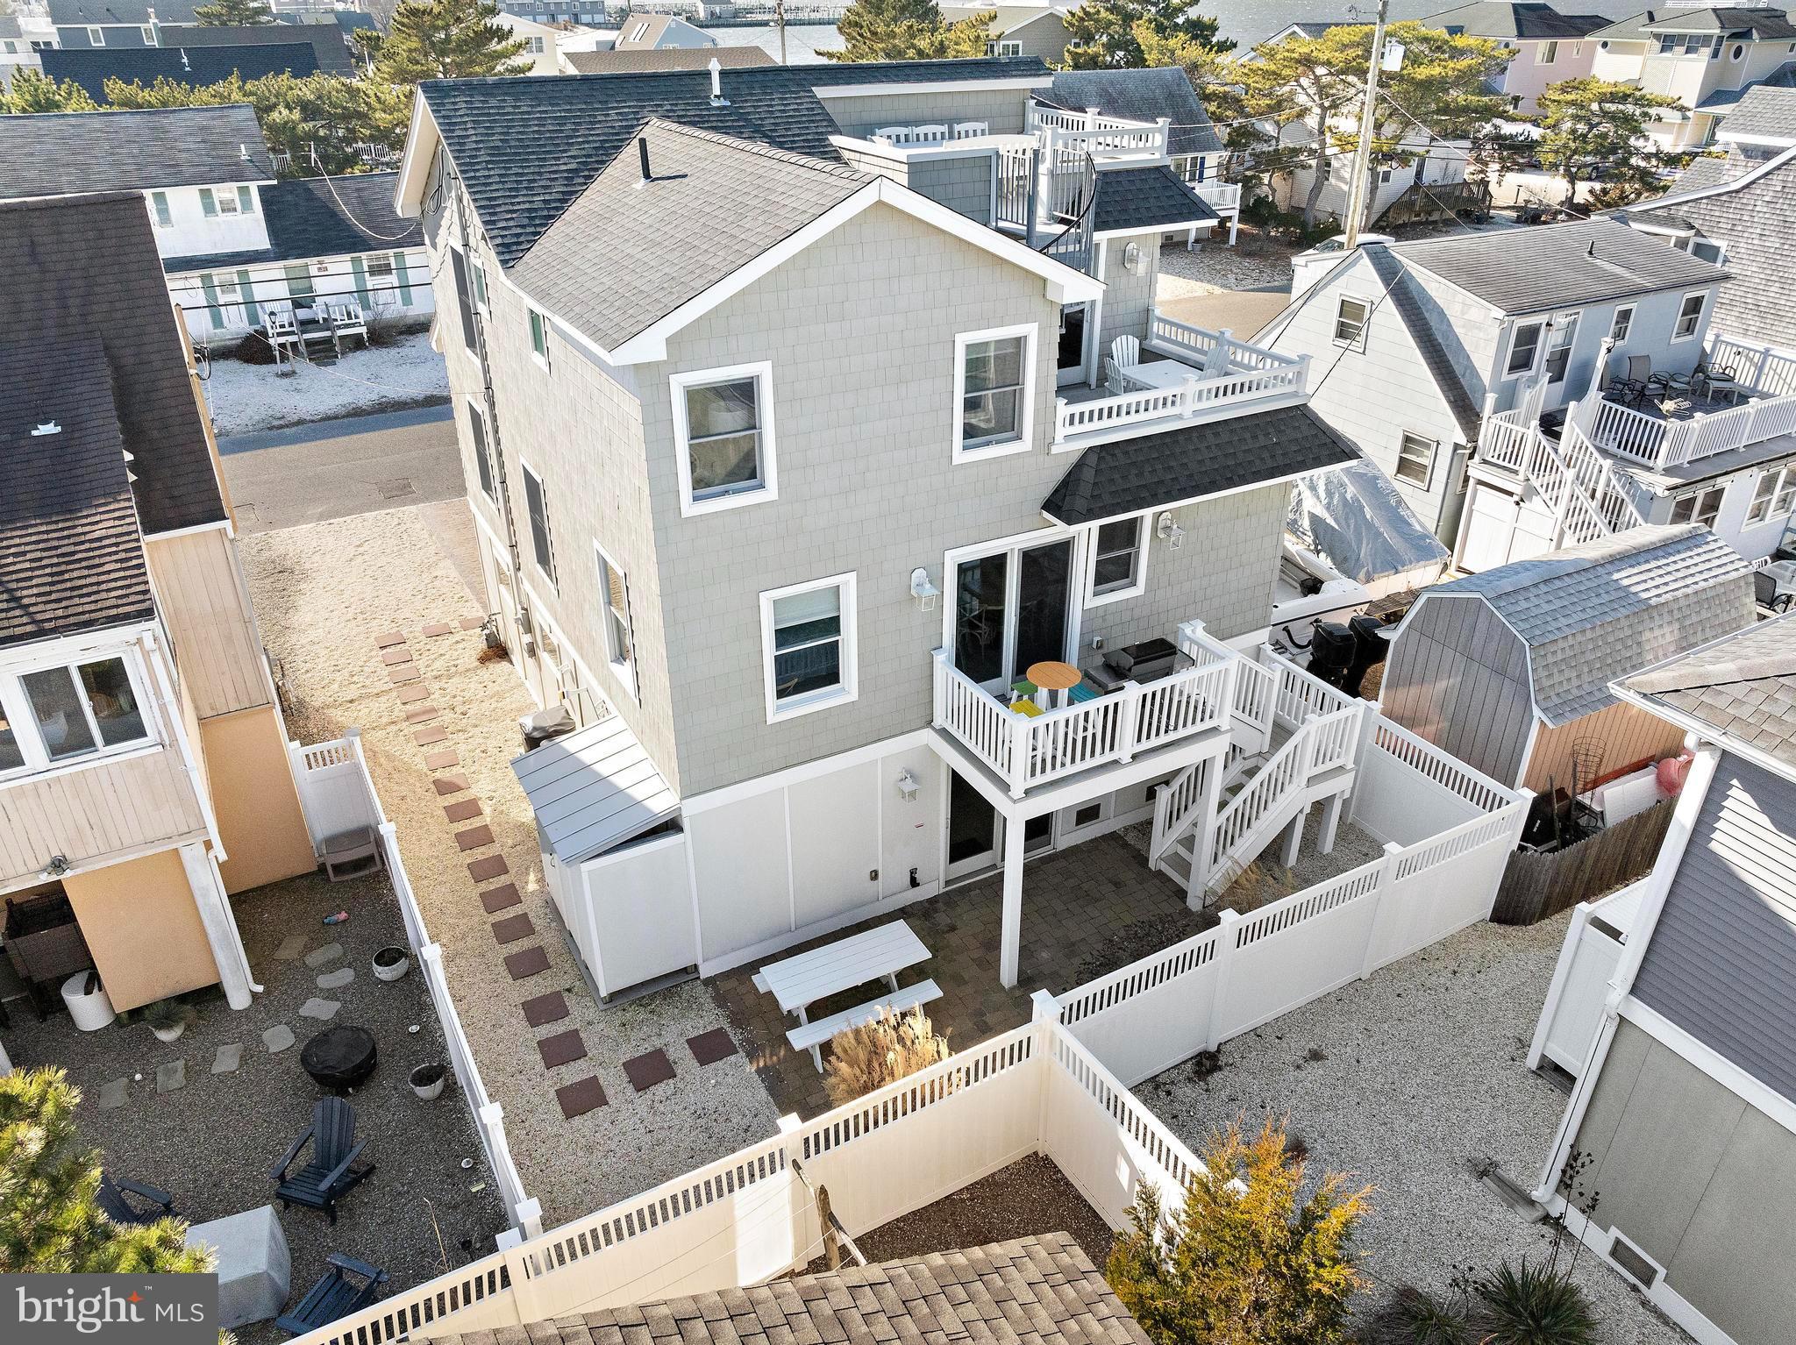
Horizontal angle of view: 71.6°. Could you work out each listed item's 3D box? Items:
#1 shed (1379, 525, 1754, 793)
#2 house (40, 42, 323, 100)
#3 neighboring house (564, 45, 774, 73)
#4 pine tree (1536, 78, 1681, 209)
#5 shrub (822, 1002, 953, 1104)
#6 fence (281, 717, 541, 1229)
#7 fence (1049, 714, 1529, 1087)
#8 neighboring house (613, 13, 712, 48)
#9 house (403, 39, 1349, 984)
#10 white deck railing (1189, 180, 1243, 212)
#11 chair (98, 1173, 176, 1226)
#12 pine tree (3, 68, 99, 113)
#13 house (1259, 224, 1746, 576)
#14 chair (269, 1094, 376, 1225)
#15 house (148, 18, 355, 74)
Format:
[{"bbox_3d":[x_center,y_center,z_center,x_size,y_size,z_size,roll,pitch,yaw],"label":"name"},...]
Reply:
[{"bbox_3d":[9.964,-0.177,18.591,5.050,3.400,2.950,-15,32,-26],"label":"shed"},{"bbox_3d":[-34.815,-26.959,62.377,11.800,7.900,9.600,-15,32,-26],"label":"house"},{"bbox_3d":[-17.003,-43.088,93.498,16.000,6.500,9.000,-15,32,-25],"label":"neighboring house"},{"bbox_3d":[38.163,-28.034,65.486,7.400,6.700,6.800,-15,32,-25],"label":"pine tree"},{"bbox_3d":[-0.031,4.257,12.787,1.250,1.150,1.200,0,29,0],"label":"shrub"},{"bbox_3d":[-5.406,3.420,13.543,0.900,1.920,8.720,-15,32,-26],"label":"fence"},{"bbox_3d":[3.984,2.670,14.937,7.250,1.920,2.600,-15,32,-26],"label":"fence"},{"bbox_3d":[-28.117,-73.953,148.149,9.600,7.500,12.500,-15,32,-25],"label":"neighboring house"},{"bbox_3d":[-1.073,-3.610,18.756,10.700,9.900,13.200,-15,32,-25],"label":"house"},{"bbox_3d":[14.040,-21.852,57.238,3.200,1.200,1.800,-15,32,-25],"label":"white deck railing"},{"bbox_3d":[-7.244,5.067,11.584,0.800,0.900,0.660,10,30,18],"label":"chair"},{"bbox_3d":[-33.496,-19.966,50.000,5.000,7.600,5.000,-15,32,-26],"label":"pine tree"},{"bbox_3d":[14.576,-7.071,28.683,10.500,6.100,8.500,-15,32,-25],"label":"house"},{"bbox_3d":[-5.558,4.771,12.125,0.660,0.900,0.800,8,30,14],"label":"chair"},{"bbox_3d":[-42.369,-38.357,82.725,11.200,8.200,10.500,-15,32,-26],"label":"house"}]

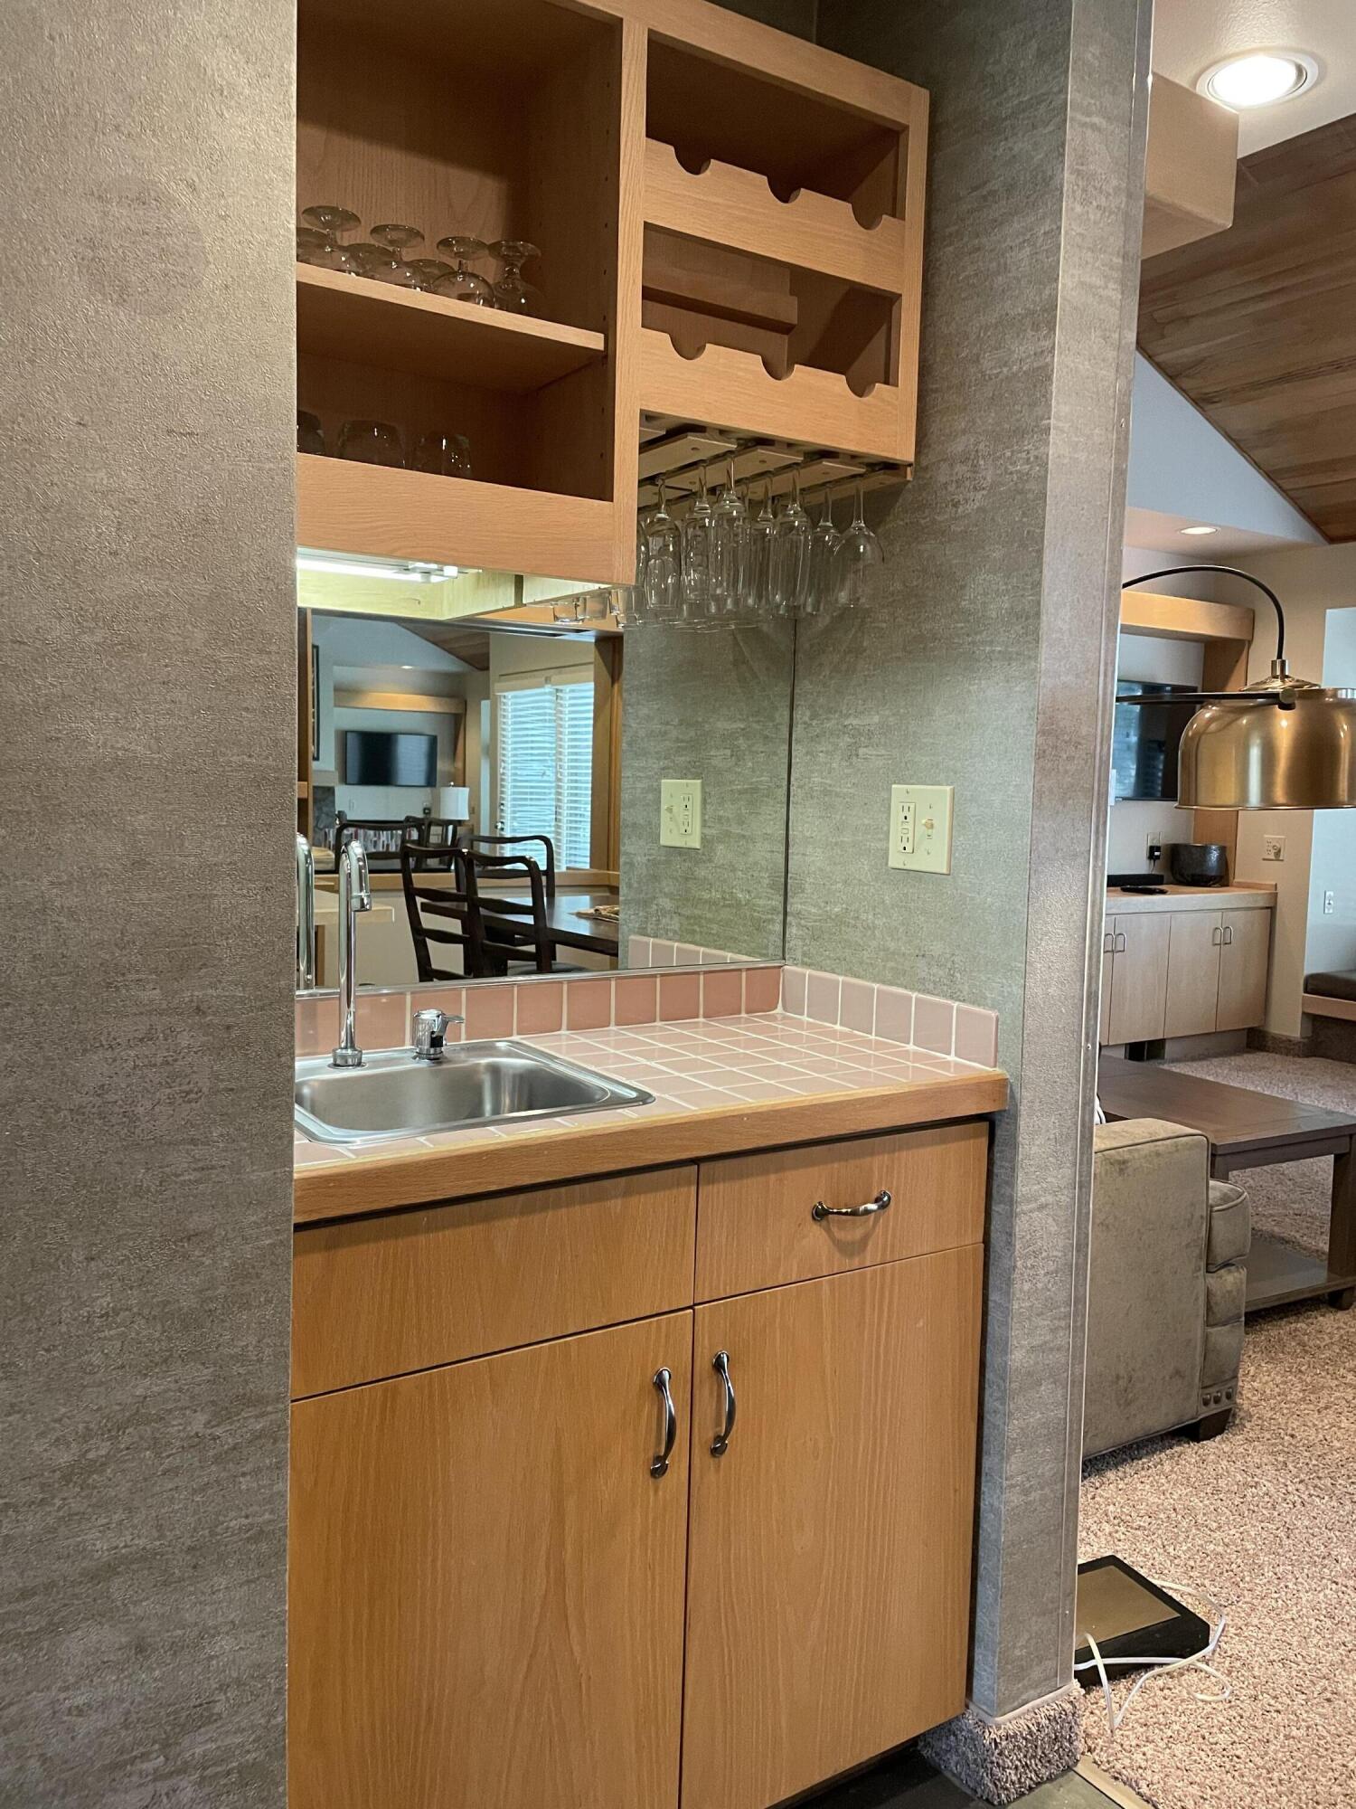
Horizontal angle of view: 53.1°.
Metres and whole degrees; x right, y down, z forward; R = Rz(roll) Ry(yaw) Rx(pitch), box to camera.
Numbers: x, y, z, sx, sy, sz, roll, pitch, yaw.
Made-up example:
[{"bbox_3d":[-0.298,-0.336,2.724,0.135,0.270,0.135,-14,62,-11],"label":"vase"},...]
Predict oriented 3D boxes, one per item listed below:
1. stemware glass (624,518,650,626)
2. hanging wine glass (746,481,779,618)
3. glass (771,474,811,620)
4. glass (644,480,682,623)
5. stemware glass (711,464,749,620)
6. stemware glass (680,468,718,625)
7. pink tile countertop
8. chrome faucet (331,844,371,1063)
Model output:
[{"bbox_3d":[-0.062,-0.503,1.903,0.058,0.194,0.058,-2,6,-33],"label":"stemware glass"},{"bbox_3d":[0.119,-0.491,1.817,0.058,0.194,0.058,1,5,0],"label":"hanging wine glass"},{"bbox_3d":[0.153,-0.485,1.766,0.058,0.194,0.058,1,5,0],"label":"glass"},{"bbox_3d":[-0.025,-0.497,1.846,0.058,0.194,0.058,1,5,0],"label":"glass"},{"bbox_3d":[0.066,-0.482,1.708,0.058,0.194,0.058,1,5,0],"label":"stemware glass"},{"bbox_3d":[0.030,-0.488,1.763,0.058,0.194,0.058,1,5,0],"label":"stemware glass"},{"bbox_3d":[-0.096,0.226,1.641,0.908,0.049,0.466,-2,6,-33],"label":"pink tile countertop"},{"bbox_3d":[-0.382,0.058,1.607,0.040,0.270,0.112,-1,6,-25],"label":"chrome faucet"}]

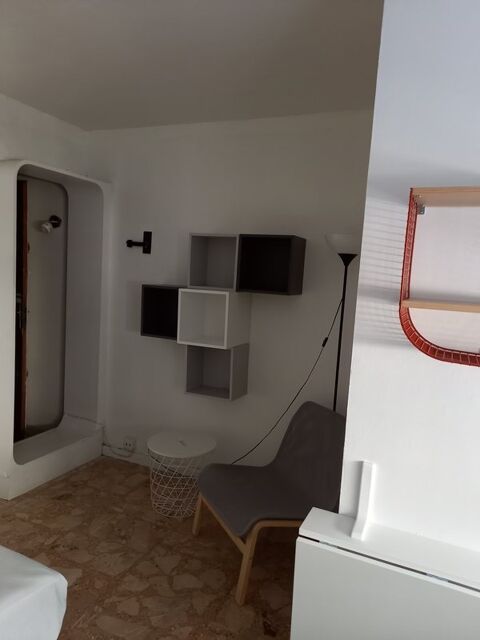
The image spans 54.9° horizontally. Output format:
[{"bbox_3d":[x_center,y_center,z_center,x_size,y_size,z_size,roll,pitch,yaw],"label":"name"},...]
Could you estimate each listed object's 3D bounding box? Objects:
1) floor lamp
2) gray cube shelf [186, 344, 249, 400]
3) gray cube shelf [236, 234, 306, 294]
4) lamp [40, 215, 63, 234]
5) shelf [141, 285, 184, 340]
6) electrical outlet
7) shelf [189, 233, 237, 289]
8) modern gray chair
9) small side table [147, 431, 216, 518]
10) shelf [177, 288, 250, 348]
[{"bbox_3d":[0.572,0.386,2.747,0.262,1.756,0.262,6,6,24],"label":"floor lamp"},{"bbox_3d":[-0.157,0.321,3.096,0.350,0.350,0.250,6,6,24],"label":"gray cube shelf"},{"bbox_3d":[0.197,-0.344,2.884,0.350,0.350,0.250,6,6,24],"label":"gray cube shelf"},{"bbox_3d":[-1.555,-0.792,3.803,0.120,0.150,0.130,6,6,24],"label":"lamp"},{"bbox_3d":[-0.459,-0.058,3.201,0.350,0.350,0.250,6,6,24],"label":"shelf"},{"bbox_3d":[-0.860,0.962,3.578,0.095,0.100,0.040,6,6,24],"label":"electrical outlet"},{"bbox_3d":[-0.122,-0.375,3.025,0.350,0.350,0.250,6,6,24],"label":"shelf"},{"bbox_3d":[0.210,0.898,2.507,0.760,0.750,0.640,0,7,-25],"label":"modern gray chair"},{"bbox_3d":[-0.381,0.990,2.935,0.440,0.420,0.440,3,6,0],"label":"small side table"},{"bbox_3d":[-0.160,-0.023,3.015,0.350,0.350,0.350,6,6,24],"label":"shelf"}]

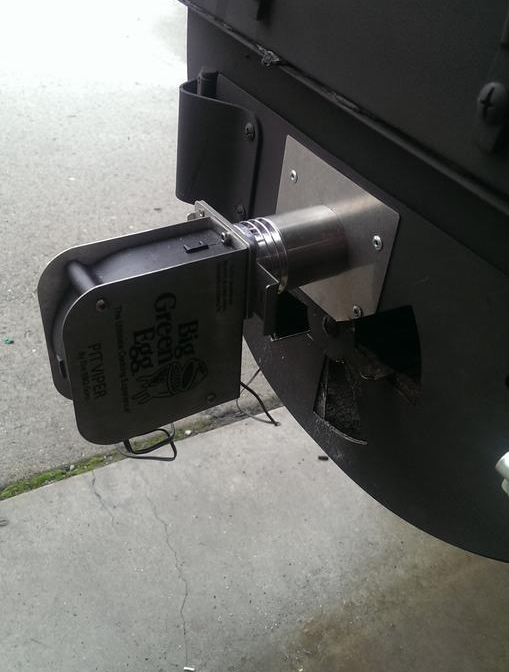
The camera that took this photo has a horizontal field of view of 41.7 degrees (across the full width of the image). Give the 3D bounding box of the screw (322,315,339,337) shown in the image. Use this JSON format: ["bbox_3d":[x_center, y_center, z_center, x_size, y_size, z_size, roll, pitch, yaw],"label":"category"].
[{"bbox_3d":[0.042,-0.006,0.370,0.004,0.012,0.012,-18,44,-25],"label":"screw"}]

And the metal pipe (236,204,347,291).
[{"bbox_3d":[0.015,-0.043,0.341,0.053,0.038,0.038,-17,43,-25],"label":"metal pipe"}]

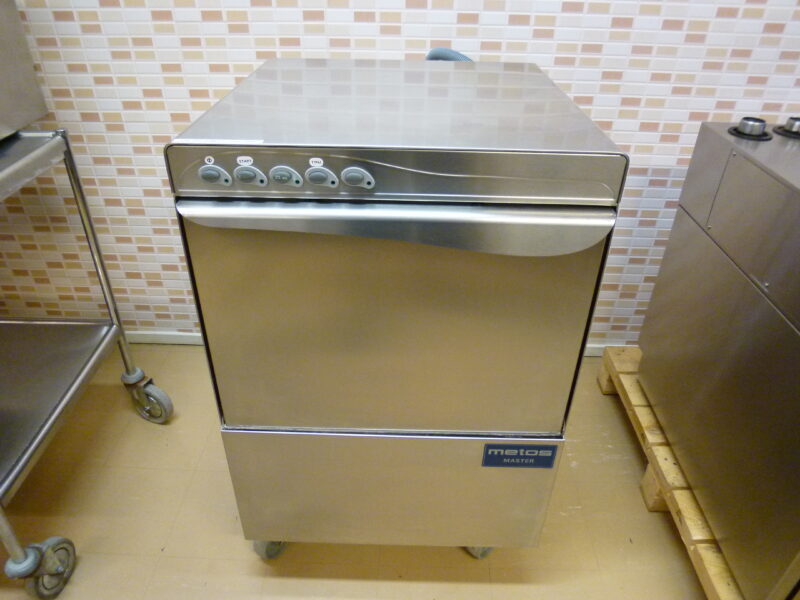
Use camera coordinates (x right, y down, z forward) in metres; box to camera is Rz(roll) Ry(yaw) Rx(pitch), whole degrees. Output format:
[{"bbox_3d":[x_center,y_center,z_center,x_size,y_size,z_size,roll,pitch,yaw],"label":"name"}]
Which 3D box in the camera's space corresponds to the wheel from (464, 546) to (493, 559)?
[{"bbox_3d":[0.166,0.532,1.255,0.042,0.100,0.095,-20,38,-30],"label":"wheel"}]

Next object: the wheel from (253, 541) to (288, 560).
[{"bbox_3d":[-0.280,0.531,1.244,0.042,0.100,0.095,24,39,32],"label":"wheel"}]

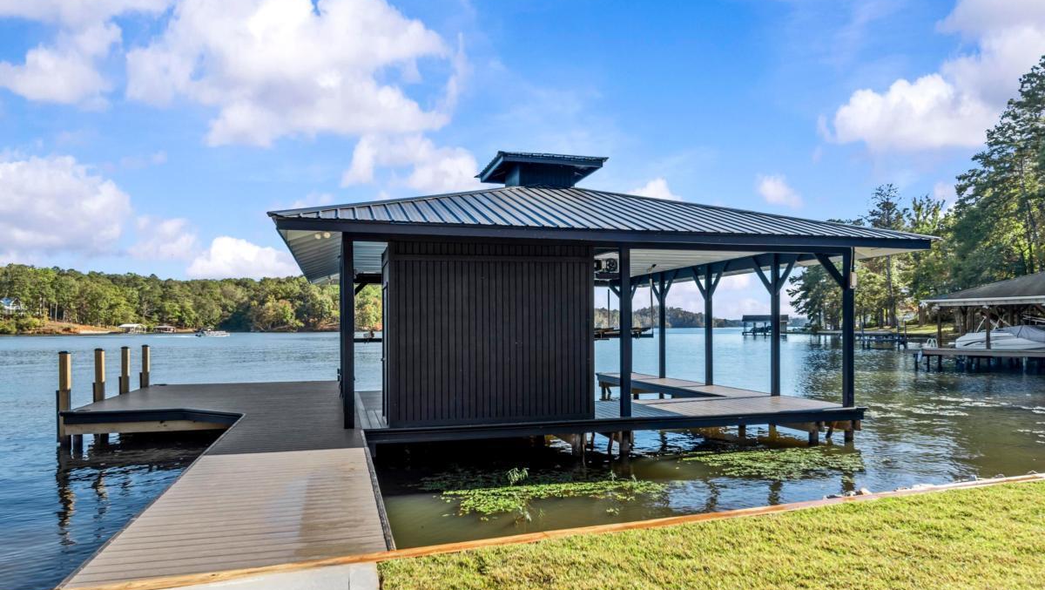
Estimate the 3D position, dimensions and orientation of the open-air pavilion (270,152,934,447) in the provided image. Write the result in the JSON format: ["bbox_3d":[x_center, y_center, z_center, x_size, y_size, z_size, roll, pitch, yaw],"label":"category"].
[{"bbox_3d":[0.323,-0.384,15.553,10.190,5.460,11.530,0,-3,-15],"label":"open-air pavilion"}]

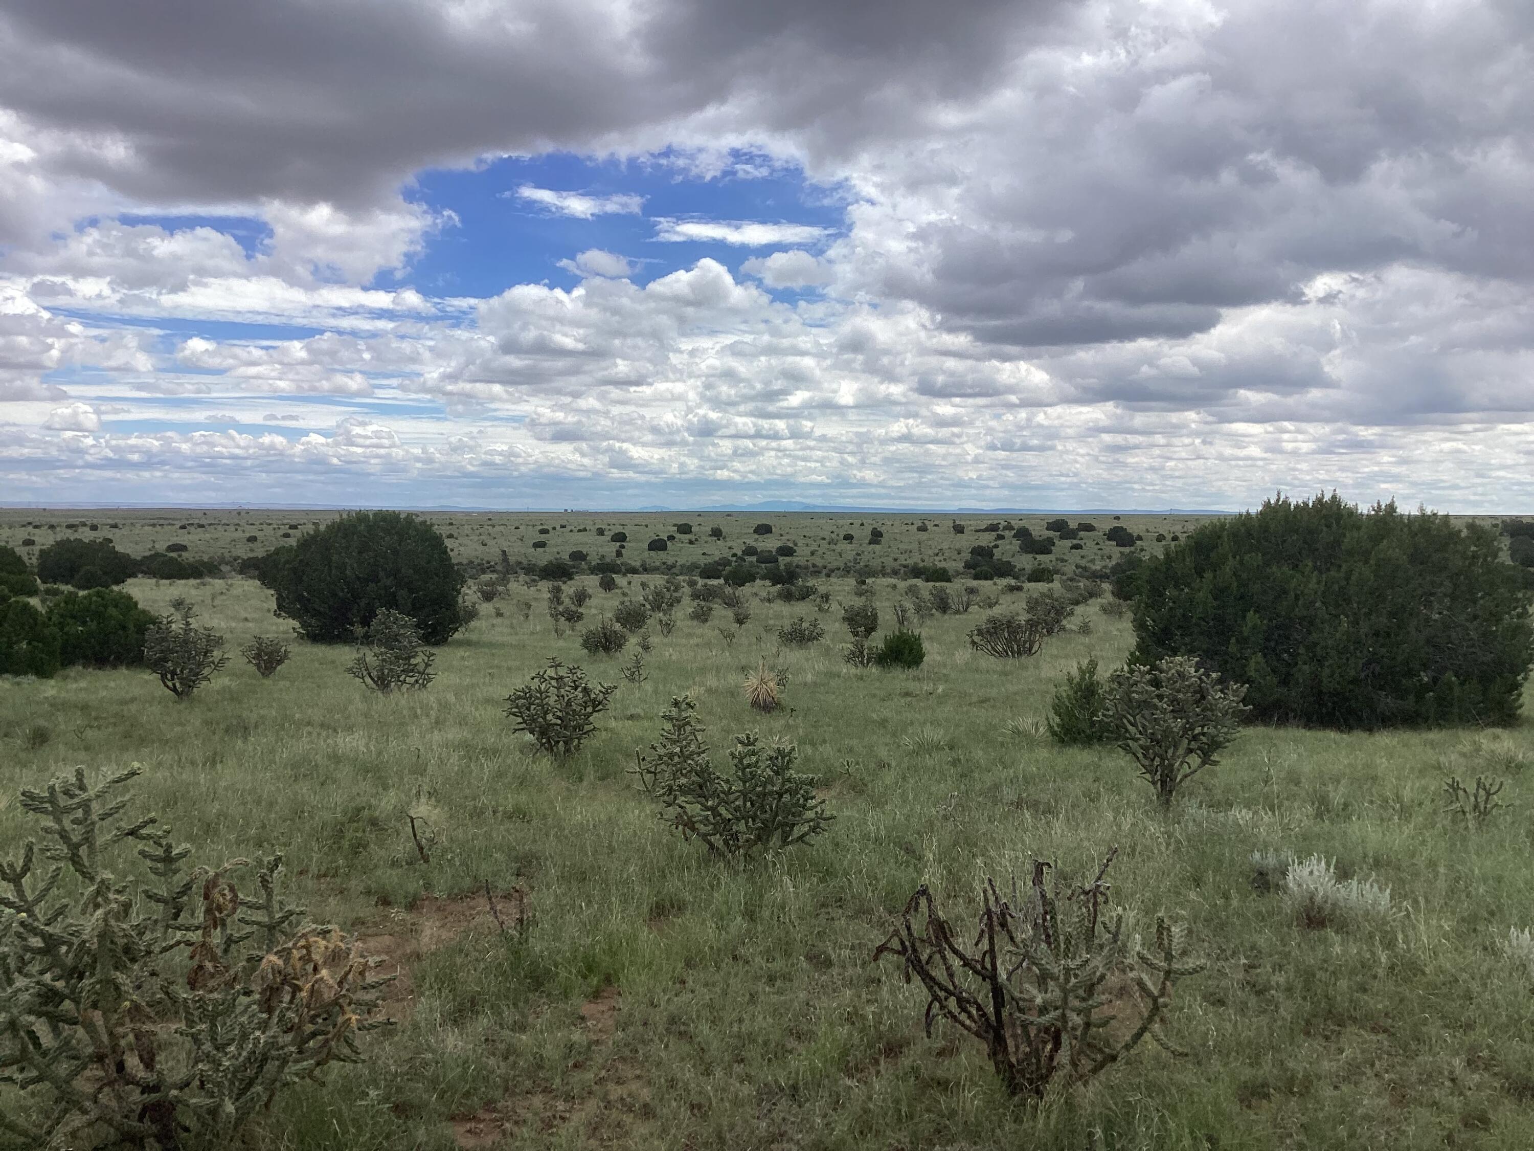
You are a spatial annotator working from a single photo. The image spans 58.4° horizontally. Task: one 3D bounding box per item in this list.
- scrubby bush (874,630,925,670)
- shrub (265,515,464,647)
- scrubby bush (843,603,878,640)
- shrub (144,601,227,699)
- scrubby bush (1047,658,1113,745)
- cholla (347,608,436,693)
[{"bbox_3d":[1.472,0.822,15.200,0.544,0.438,0.516,0,3,0],"label":"scrubby bush"},{"bbox_3d":[-5.602,0.033,19.000,2.834,1.840,2.693,0,3,0],"label":"shrub"},{"bbox_3d":[1.260,0.610,18.400,0.482,0.498,0.457,0,3,0],"label":"scrubby bush"},{"bbox_3d":[-5.425,0.682,12.821,0.794,0.951,0.715,-1,3,-23],"label":"shrub"},{"bbox_3d":[2.397,0.957,10.447,0.538,0.665,0.511,1,3,13],"label":"scrubby bush"},{"bbox_3d":[-3.684,0.740,13.469,0.870,0.834,0.783,0,3,-15],"label":"cholla"}]

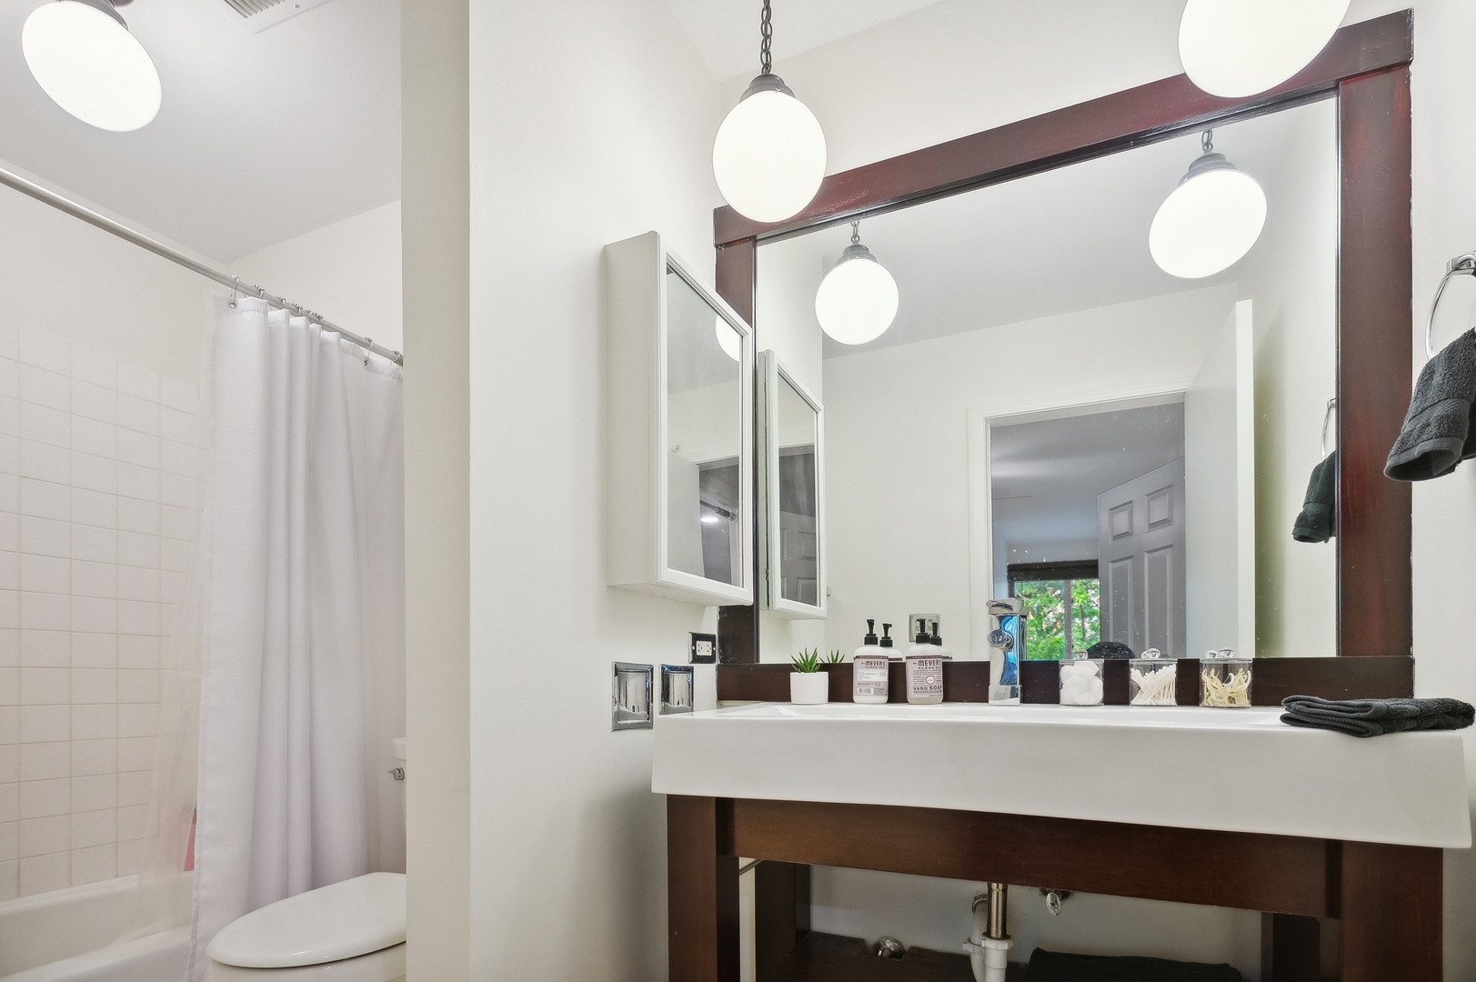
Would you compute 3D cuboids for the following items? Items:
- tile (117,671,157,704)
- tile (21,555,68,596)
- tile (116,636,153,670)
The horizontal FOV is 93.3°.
[{"bbox_3d":[-1.927,0.628,2.240,0.010,0.109,0.111,-1,-7,27],"label":"tile"},{"bbox_3d":[-2.054,0.246,2.067,0.010,0.108,0.108,-5,-7,26],"label":"tile"},{"bbox_3d":[-1.934,0.521,2.249,0.010,0.108,0.108,-5,-7,26],"label":"tile"}]

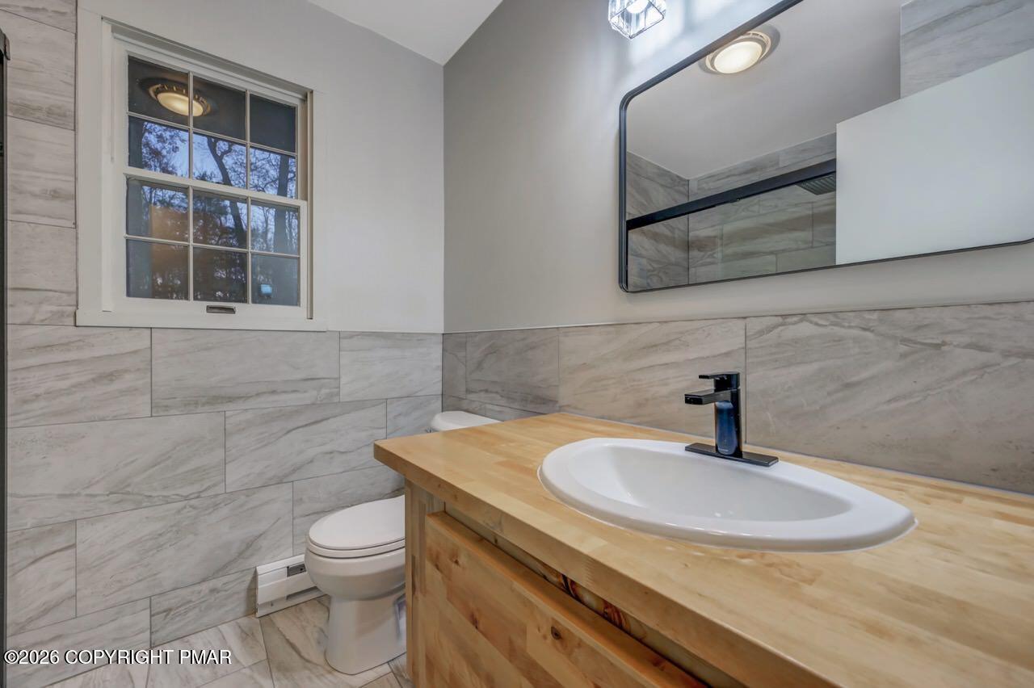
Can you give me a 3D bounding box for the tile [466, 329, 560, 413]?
[{"bbox_3d":[-0.044,0.101,1.629,0.012,0.304,0.612,1,-1,-38],"label":"tile"}]

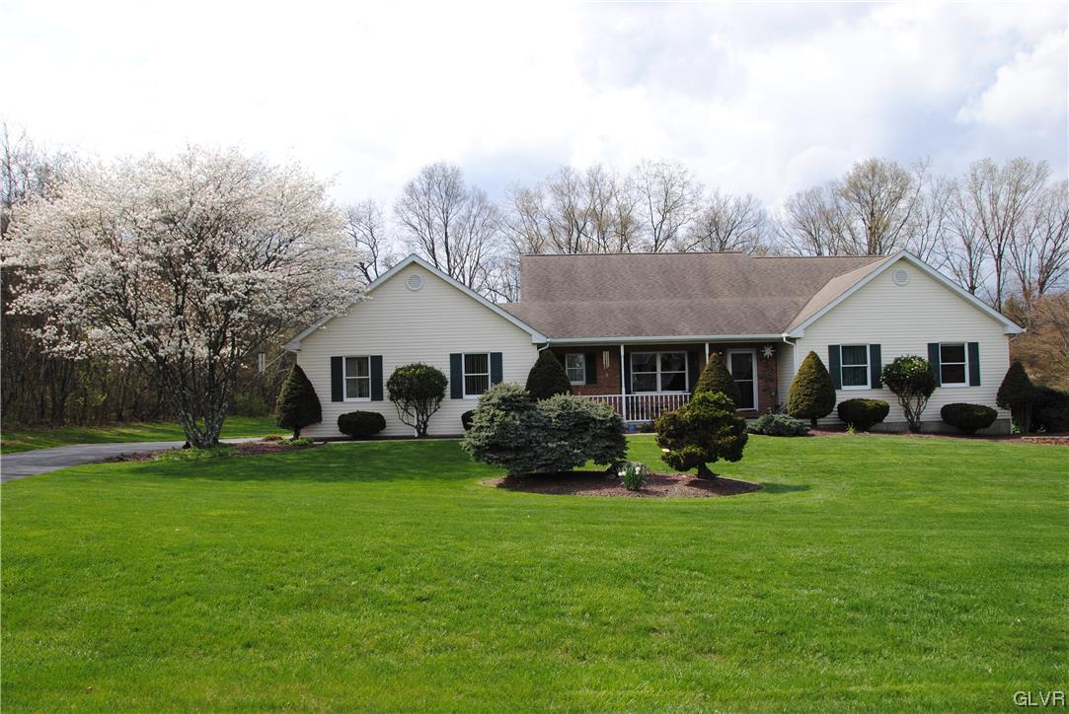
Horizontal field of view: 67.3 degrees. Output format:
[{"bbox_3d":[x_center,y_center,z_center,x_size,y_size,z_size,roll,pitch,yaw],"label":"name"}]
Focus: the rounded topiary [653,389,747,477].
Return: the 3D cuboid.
[{"bbox_3d":[2.732,1.273,13.100,1.520,1.430,1.500,-1,-2,-3],"label":"rounded topiary"}]

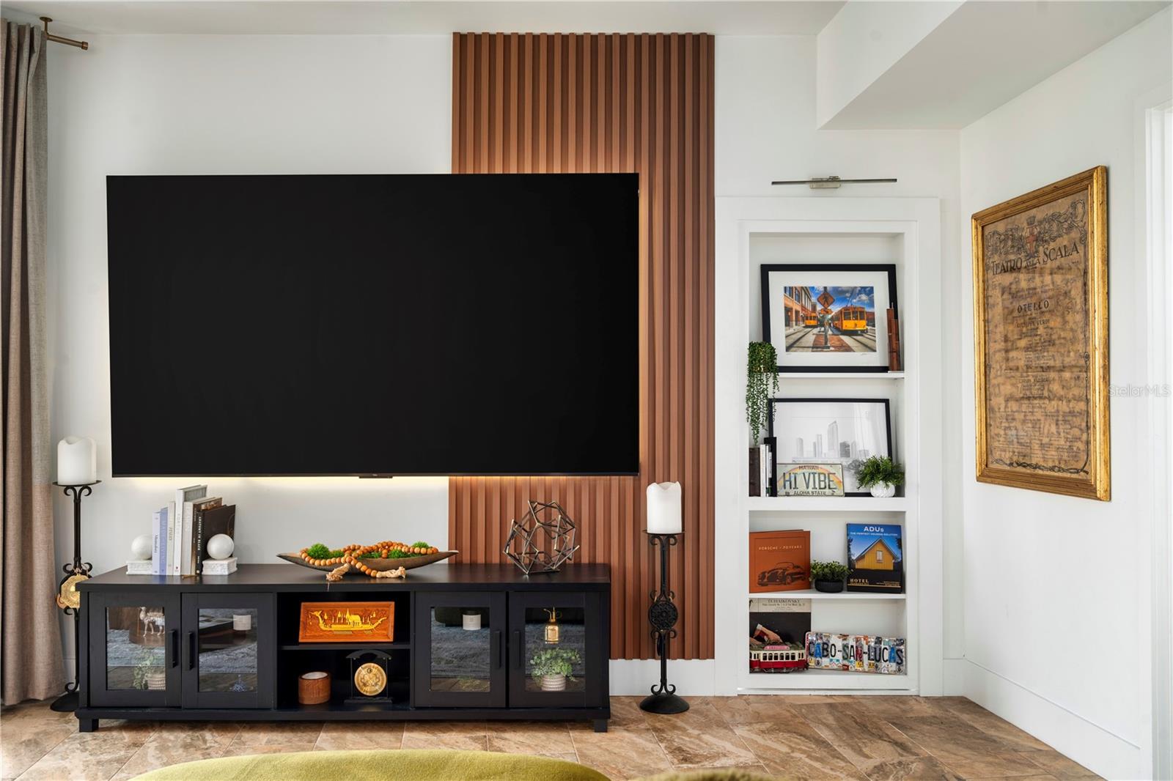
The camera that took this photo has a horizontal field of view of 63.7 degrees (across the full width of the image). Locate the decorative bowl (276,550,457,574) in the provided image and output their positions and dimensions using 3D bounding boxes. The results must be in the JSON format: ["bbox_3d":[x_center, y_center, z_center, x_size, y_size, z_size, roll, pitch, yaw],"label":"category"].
[{"bbox_3d":[-0.863,0.675,3.721,0.715,0.087,0.180,0,-1,0],"label":"decorative bowl"}]

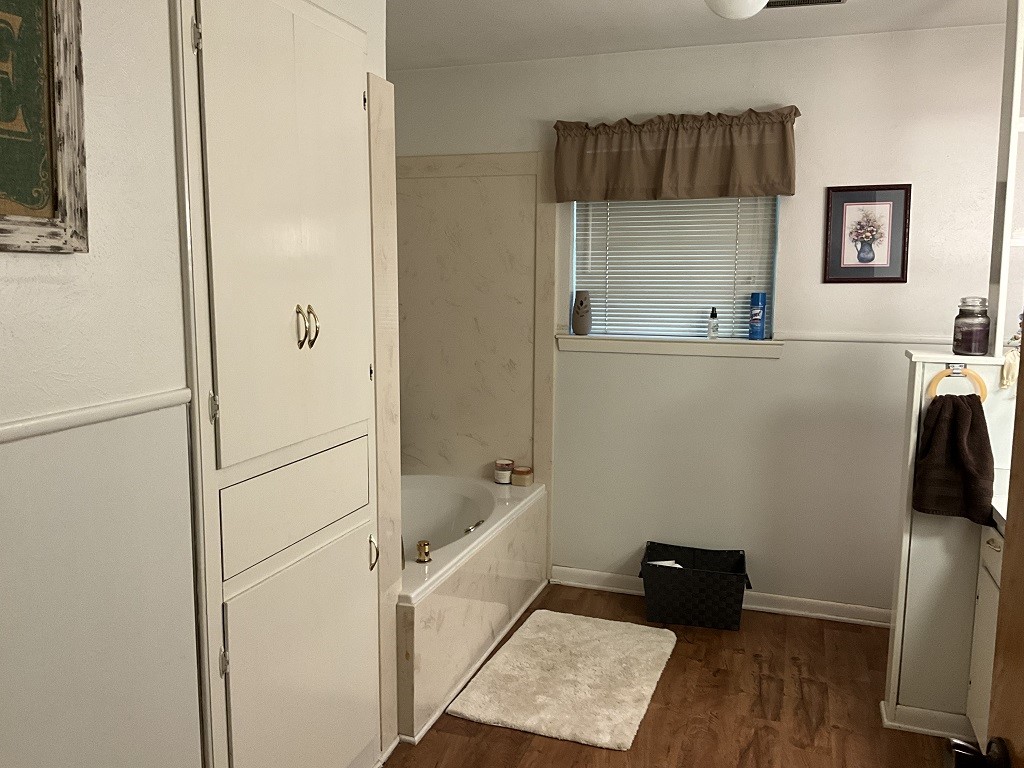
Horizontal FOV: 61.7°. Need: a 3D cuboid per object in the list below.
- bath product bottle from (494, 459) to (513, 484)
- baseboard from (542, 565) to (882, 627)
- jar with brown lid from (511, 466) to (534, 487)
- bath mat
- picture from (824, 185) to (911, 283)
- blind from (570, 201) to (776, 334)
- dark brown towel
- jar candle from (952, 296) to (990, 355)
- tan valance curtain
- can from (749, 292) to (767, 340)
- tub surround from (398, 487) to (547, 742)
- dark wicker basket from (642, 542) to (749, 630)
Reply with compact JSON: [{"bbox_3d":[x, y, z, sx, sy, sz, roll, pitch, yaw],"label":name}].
[{"bbox_3d":[-0.037,0.415,4.052,0.087,0.101,0.087,0,8,0],"label":"bath product bottle"},{"bbox_3d":[0.916,0.958,3.894,1.530,0.085,0.022,3,8,18],"label":"baseboard"},{"bbox_3d":[0.051,0.432,4.017,0.082,0.077,0.082,3,8,18],"label":"jar with brown lid"},{"bbox_3d":[0.231,1.073,3.243,0.620,0.025,0.920,3,8,18],"label":"bath mat"},{"bbox_3d":[1.442,-0.606,3.490,0.322,0.390,0.020,3,8,18],"label":"picture"},{"bbox_3d":[0.713,-0.601,3.830,0.885,0.770,0.040,3,8,18],"label":"blind"},{"bbox_3d":[1.375,0.233,2.656,0.220,0.405,0.080,3,8,18],"label":"dark brown towel"},{"bbox_3d":[1.450,-0.181,2.698,0.105,0.177,0.105,-3,8,-24],"label":"jar candle"},{"bbox_3d":[0.679,-0.965,3.670,1.030,0.345,0.090,3,8,18],"label":"tan valance curtain"},{"bbox_3d":[1.063,-0.290,3.709,0.067,0.200,0.067,4,9,25],"label":"can"},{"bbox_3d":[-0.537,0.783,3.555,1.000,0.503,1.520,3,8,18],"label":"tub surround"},{"bbox_3d":[0.790,0.884,3.730,0.465,0.275,0.300,2,8,14],"label":"dark wicker basket"}]

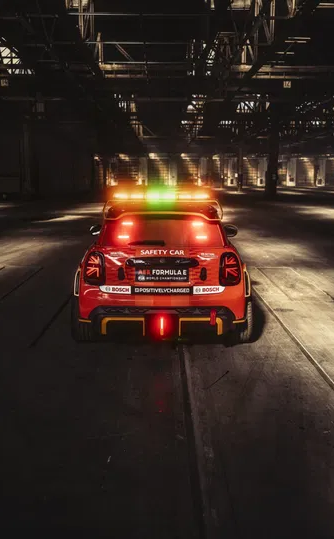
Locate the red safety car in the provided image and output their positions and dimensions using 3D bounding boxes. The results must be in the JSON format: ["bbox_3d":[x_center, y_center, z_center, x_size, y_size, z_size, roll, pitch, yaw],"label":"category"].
[{"bbox_3d":[-0.040,-0.230,6.660,1.840,1.500,3.860,0,10,0],"label":"red safety car"}]

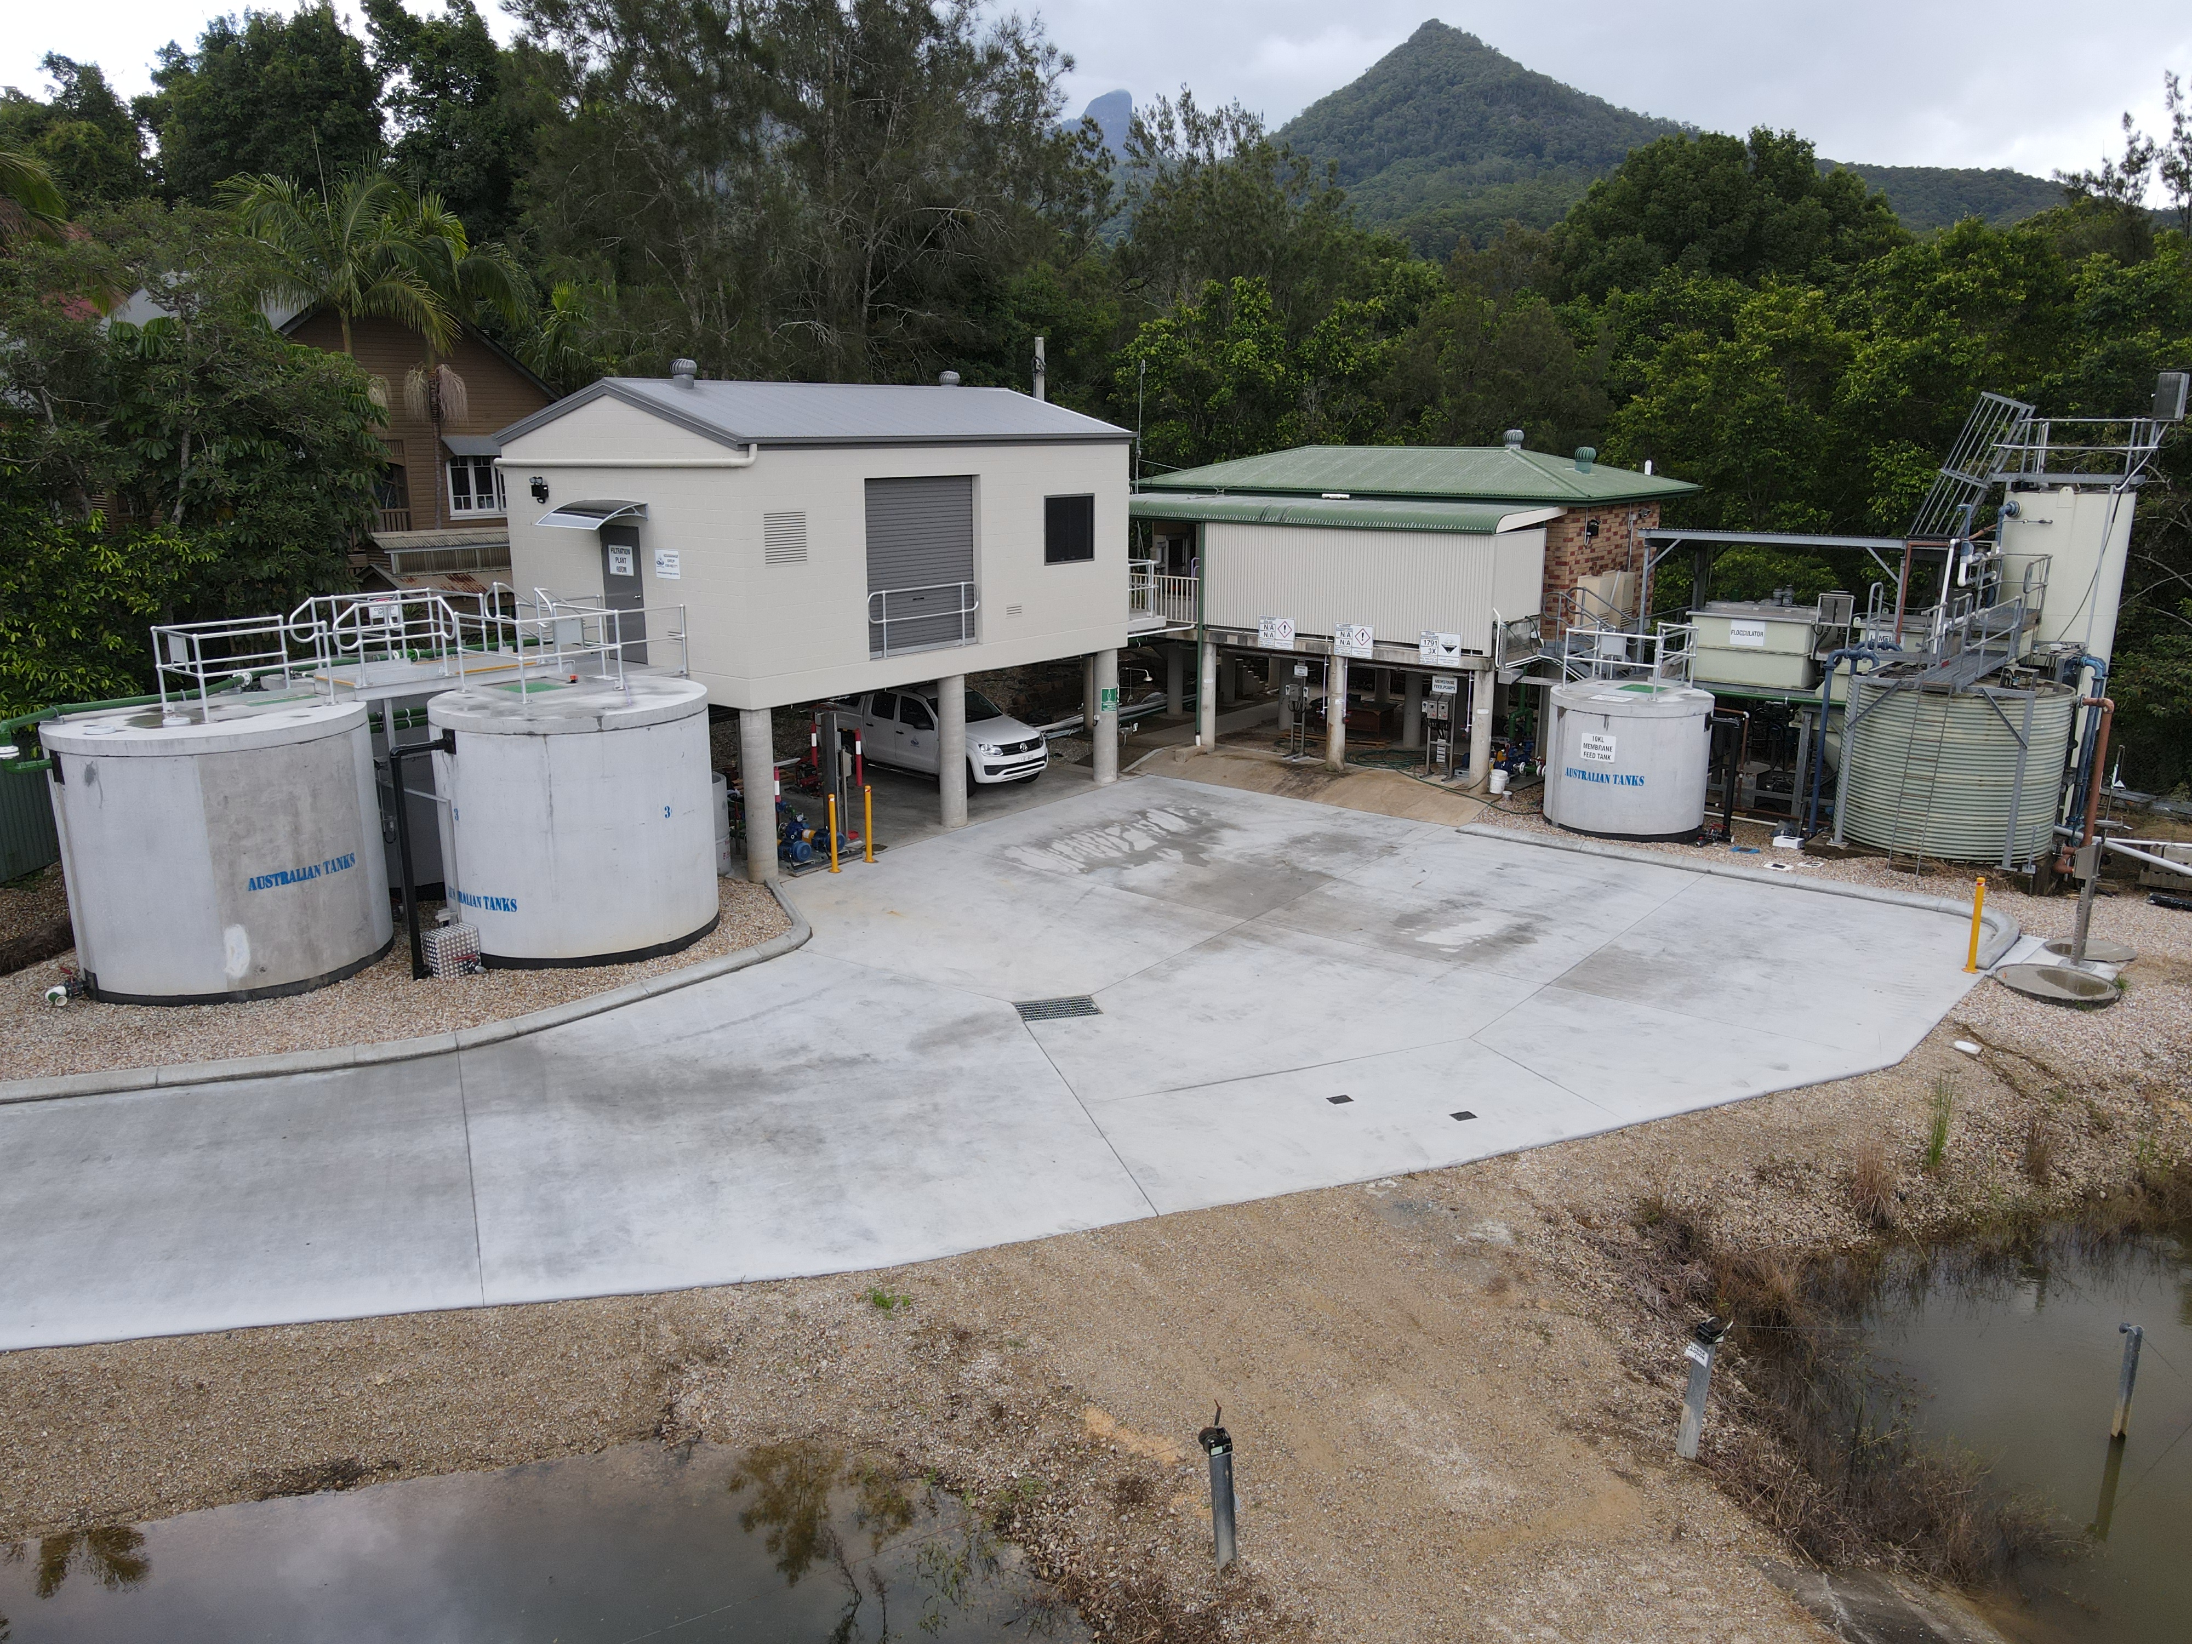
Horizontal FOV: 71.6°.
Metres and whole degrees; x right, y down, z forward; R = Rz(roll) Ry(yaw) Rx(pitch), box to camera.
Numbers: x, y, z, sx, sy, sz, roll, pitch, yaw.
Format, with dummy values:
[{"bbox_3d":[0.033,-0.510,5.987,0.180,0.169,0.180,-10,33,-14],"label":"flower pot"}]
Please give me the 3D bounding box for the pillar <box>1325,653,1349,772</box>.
[{"bbox_3d":[4.609,-2.135,29.030,0.350,2.220,0.350,0,14,0],"label":"pillar"}]

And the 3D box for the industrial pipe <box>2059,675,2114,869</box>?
[{"bbox_3d":[14.916,-0.540,22.991,0.461,2.711,0.350,10,17,32],"label":"industrial pipe"}]

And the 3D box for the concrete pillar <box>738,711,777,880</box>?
[{"bbox_3d":[-5.012,-0.402,22.664,0.450,2.600,0.450,-3,15,-12],"label":"concrete pillar"}]

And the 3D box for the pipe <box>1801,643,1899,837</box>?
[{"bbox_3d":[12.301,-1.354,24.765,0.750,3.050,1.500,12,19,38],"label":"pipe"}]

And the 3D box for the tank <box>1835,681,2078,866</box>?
[{"bbox_3d":[13.424,-0.934,23.896,3.030,2.400,3.030,9,17,29],"label":"tank"}]

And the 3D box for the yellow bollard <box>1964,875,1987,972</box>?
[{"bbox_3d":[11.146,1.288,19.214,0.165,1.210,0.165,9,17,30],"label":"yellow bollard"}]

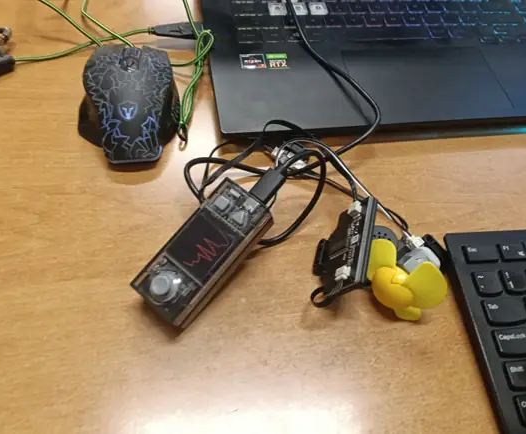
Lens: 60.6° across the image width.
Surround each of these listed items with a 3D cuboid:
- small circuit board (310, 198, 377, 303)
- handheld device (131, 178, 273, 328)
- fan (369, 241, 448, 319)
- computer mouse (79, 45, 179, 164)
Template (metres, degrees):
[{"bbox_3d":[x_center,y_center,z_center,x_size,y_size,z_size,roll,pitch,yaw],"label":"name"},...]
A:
[{"bbox_3d":[0.051,0.020,0.289,0.013,0.040,0.064,31,54,-19],"label":"small circuit board"},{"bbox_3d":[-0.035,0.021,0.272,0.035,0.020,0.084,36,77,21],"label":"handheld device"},{"bbox_3d":[0.087,0.039,0.271,0.036,0.051,0.053,-30,63,-23],"label":"fan"},{"bbox_3d":[-0.105,-0.095,0.351,0.081,0.039,0.127,-7,57,-10],"label":"computer mouse"}]

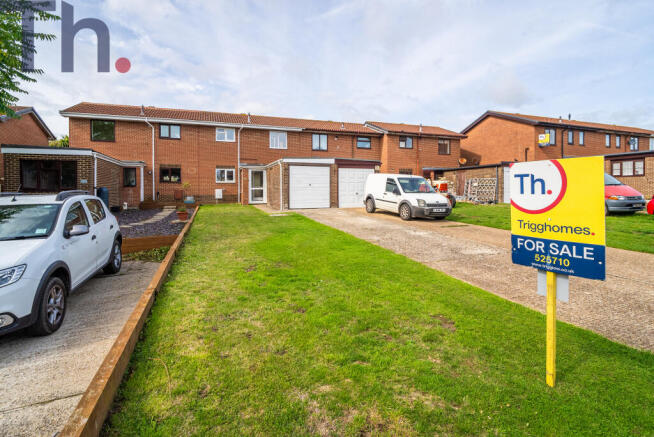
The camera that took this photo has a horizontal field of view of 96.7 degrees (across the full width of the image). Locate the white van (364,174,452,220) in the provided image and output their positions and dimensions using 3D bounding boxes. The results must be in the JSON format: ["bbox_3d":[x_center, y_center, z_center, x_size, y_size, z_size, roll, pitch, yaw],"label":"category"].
[{"bbox_3d":[3.300,-0.977,12.460,1.800,1.820,4.280,-1,4,-20],"label":"white van"}]

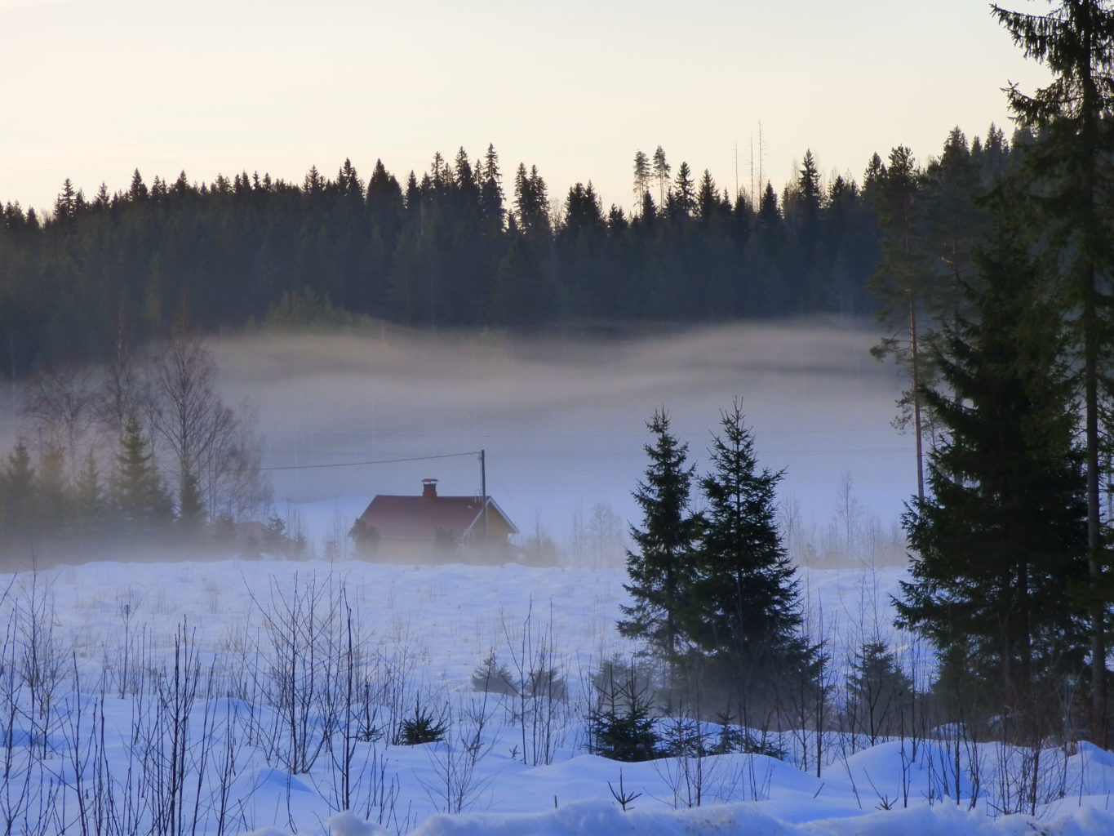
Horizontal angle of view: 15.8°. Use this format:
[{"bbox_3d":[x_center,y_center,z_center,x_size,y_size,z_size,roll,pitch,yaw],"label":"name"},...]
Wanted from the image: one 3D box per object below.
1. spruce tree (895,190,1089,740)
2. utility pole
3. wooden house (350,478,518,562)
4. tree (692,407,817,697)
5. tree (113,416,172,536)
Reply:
[{"bbox_3d":[9.186,1.002,85.000,4.100,11.600,4.100,-1,1,0],"label":"spruce tree"},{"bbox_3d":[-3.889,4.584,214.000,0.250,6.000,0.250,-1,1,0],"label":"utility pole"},{"bbox_3d":[-6.711,5.807,220.000,7.100,5.000,6.500,0,1,28],"label":"wooden house"},{"bbox_3d":[4.342,2.999,90.000,2.800,6.800,2.800,-1,1,0],"label":"tree"},{"bbox_3d":[-23.172,3.700,225.000,3.300,7.600,3.300,-1,1,0],"label":"tree"}]

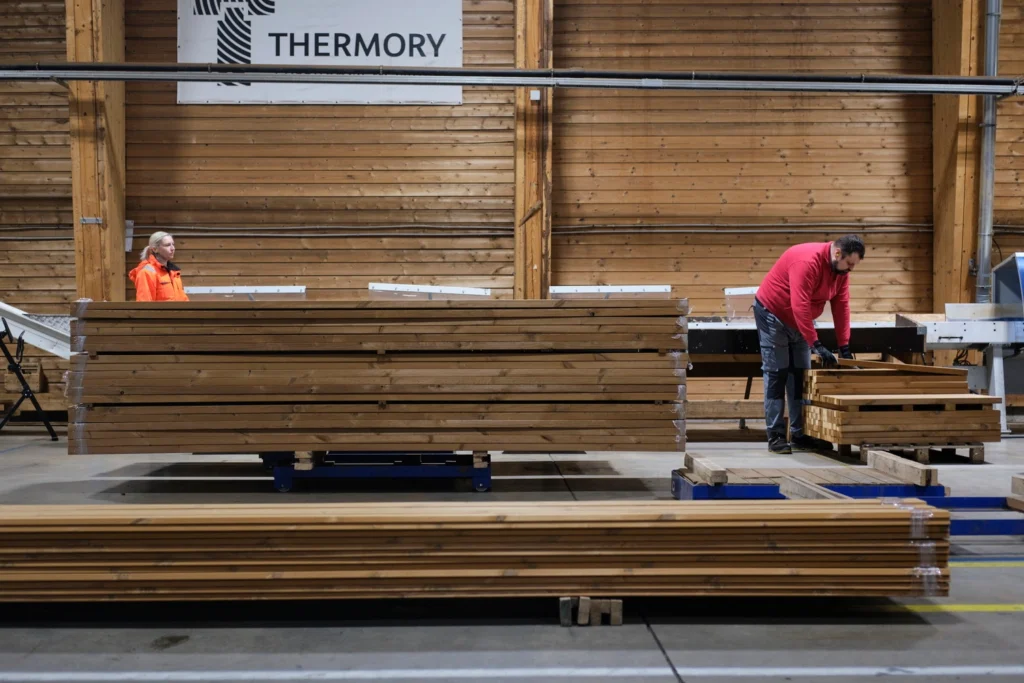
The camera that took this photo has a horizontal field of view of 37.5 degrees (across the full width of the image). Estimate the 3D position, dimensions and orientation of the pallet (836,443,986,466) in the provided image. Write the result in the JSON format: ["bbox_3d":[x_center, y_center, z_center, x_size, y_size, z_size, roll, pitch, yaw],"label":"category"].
[{"bbox_3d":[2.558,0.692,9.793,0.800,0.144,0.620,0,1,-5],"label":"pallet"}]

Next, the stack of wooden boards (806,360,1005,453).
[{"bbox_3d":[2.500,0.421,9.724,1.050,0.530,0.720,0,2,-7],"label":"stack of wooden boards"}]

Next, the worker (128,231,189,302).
[{"bbox_3d":[-2.798,-0.079,12.000,0.380,1.620,0.500,0,2,27],"label":"worker"}]

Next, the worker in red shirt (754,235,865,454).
[{"bbox_3d":[1.995,0.011,10.200,0.720,1.490,0.550,1,2,28],"label":"worker in red shirt"}]

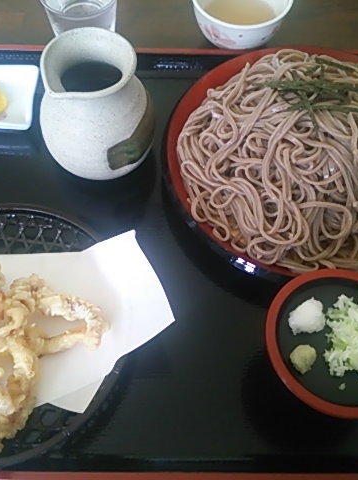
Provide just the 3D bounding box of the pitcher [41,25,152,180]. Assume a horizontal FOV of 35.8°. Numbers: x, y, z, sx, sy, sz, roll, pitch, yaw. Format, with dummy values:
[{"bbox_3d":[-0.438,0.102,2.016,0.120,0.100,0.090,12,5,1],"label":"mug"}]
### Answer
[{"bbox_3d":[-0.061,-0.097,0.424,0.084,0.104,0.086,0,61,0],"label":"pitcher"}]

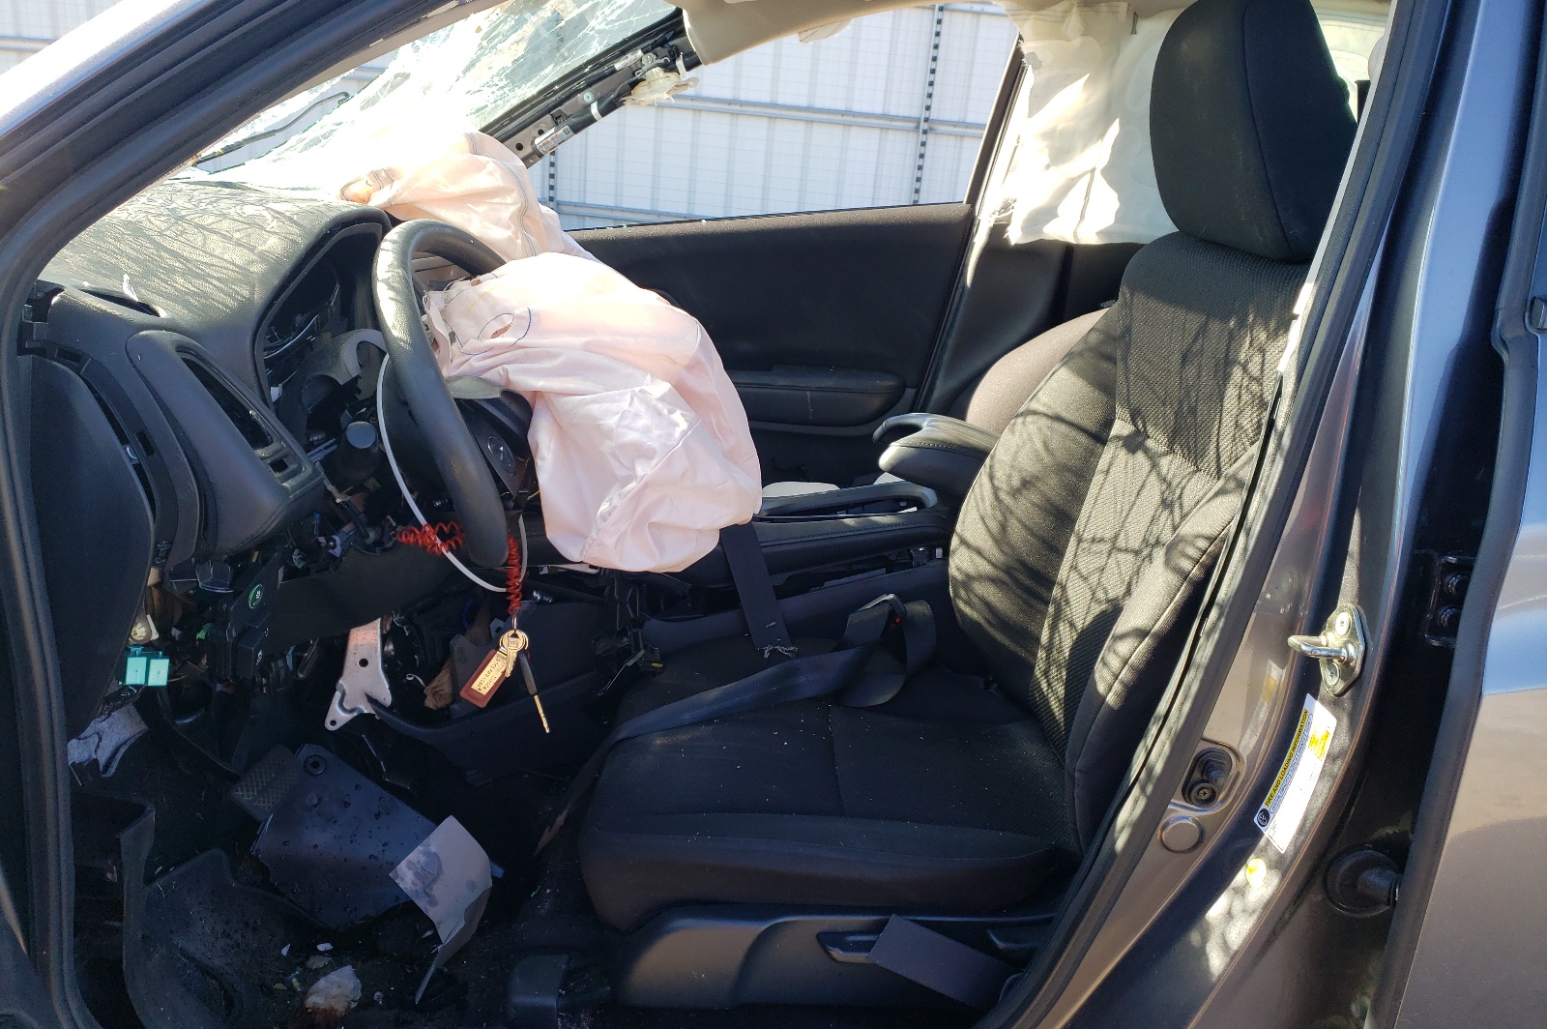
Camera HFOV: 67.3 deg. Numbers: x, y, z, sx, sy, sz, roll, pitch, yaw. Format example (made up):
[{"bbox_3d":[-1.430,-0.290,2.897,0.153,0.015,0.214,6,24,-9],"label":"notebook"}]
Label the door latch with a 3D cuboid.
[{"bbox_3d":[0.389,0.093,0.814,0.039,0.066,0.043,5,19,-2],"label":"door latch"}]

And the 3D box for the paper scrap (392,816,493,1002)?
[{"bbox_3d":[-0.337,0.398,1.182,0.090,0.120,0.085,5,19,-2],"label":"paper scrap"}]

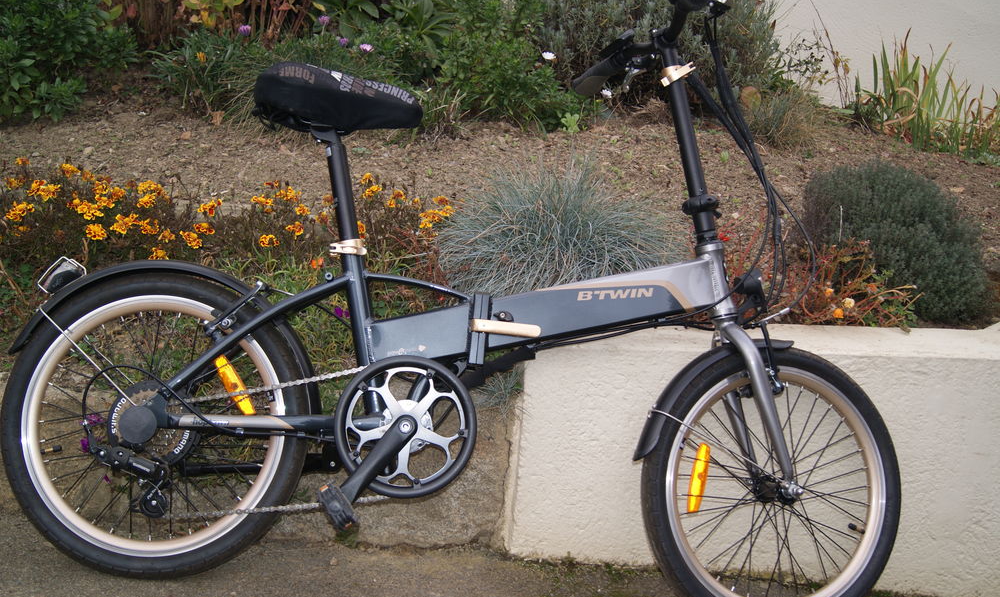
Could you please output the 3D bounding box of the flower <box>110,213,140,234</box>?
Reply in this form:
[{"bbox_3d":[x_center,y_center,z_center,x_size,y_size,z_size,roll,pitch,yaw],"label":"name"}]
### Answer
[{"bbox_3d":[-0.816,-0.163,2.180,0.063,0.047,0.055,3,10,0],"label":"flower"}]

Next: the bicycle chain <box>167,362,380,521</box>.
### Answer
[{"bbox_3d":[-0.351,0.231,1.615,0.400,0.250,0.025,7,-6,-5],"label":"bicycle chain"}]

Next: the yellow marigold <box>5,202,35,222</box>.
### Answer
[{"bbox_3d":[-1.056,-0.189,2.200,0.064,0.045,0.055,3,10,0],"label":"yellow marigold"}]

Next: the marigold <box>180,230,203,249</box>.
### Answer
[{"bbox_3d":[-0.663,-0.127,2.150,0.048,0.039,0.046,3,10,0],"label":"marigold"}]

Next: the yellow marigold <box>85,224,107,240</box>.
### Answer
[{"bbox_3d":[-0.869,-0.142,2.150,0.048,0.036,0.046,3,10,0],"label":"yellow marigold"}]

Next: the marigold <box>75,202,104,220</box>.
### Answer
[{"bbox_3d":[-0.902,-0.193,2.200,0.064,0.044,0.055,3,10,0],"label":"marigold"}]

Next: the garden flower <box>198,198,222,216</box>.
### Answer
[{"bbox_3d":[-0.642,-0.202,2.220,0.054,0.040,0.050,3,10,0],"label":"garden flower"}]

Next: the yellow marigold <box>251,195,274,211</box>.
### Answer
[{"bbox_3d":[-0.534,-0.216,2.250,0.053,0.036,0.050,3,10,0],"label":"yellow marigold"}]

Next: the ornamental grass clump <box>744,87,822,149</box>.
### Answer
[{"bbox_3d":[0.841,-0.537,2.970,0.230,0.175,0.220,2,15,0],"label":"ornamental grass clump"}]

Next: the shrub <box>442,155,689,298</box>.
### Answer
[{"bbox_3d":[0.141,-0.161,2.300,0.570,0.310,0.520,3,10,0],"label":"shrub"}]

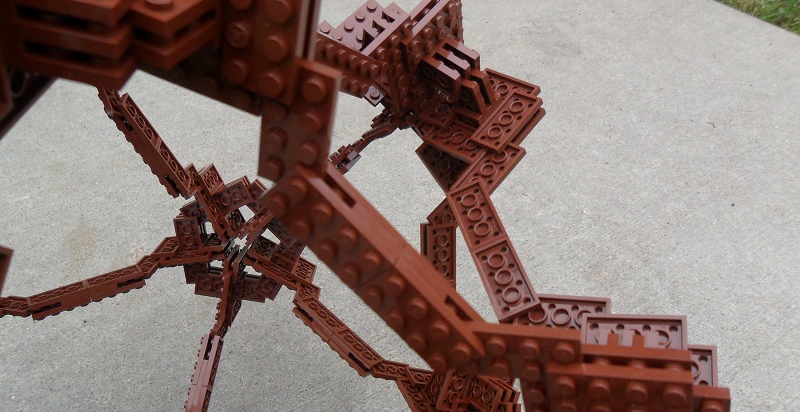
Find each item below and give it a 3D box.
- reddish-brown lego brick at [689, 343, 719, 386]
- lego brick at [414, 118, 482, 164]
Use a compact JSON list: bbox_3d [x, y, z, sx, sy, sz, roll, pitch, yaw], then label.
[{"bbox_3d":[0.086,0.057,0.185,0.016,0.005,0.032,-3,51,28],"label":"reddish-brown lego brick"},{"bbox_3d":[0.027,-0.030,0.282,0.032,0.005,0.016,30,72,39],"label":"lego brick"}]

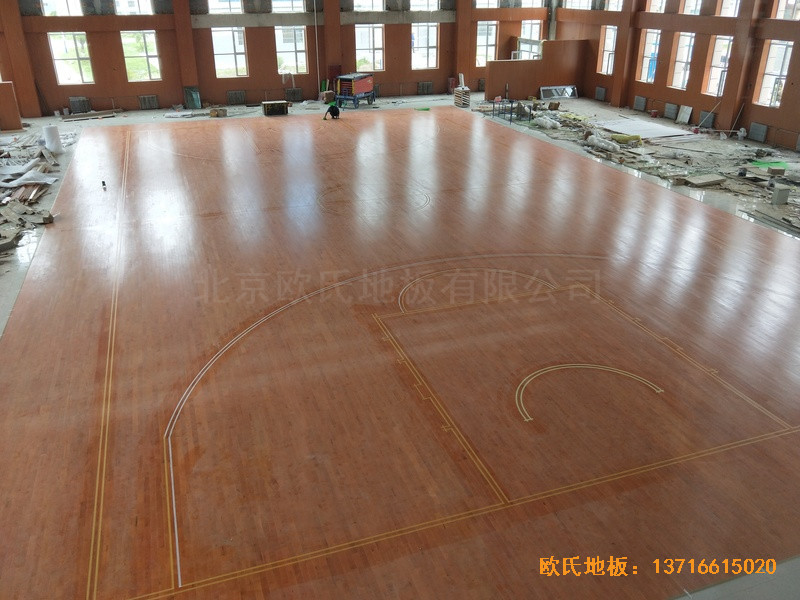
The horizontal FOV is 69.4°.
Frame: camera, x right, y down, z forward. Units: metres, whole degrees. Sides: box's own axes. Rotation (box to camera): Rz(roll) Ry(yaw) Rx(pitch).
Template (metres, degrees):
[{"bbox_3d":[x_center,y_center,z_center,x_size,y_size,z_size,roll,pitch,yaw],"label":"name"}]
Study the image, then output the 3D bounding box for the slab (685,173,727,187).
[{"bbox_3d":[10.190,-3.958,19.282,1.257,0.140,0.593,-11,27,-21],"label":"slab"}]

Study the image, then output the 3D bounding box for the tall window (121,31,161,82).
[{"bbox_3d":[-13.664,-12.892,30.622,1.756,2.558,0.200,-8,26,-15],"label":"tall window"}]

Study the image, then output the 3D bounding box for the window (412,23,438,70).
[{"bbox_3d":[1.544,-15.185,34.689,1.756,2.558,0.200,-8,26,-15],"label":"window"}]

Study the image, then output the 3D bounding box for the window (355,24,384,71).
[{"bbox_3d":[-1.691,-14.721,33.814,1.756,2.558,0.200,-8,26,-15],"label":"window"}]

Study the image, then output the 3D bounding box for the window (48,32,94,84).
[{"bbox_3d":[-16.873,-12.402,29.767,1.756,2.558,0.200,-8,26,-15],"label":"window"}]

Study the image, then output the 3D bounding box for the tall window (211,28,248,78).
[{"bbox_3d":[-9.299,-13.584,31.776,1.756,2.558,0.200,-8,26,-15],"label":"tall window"}]

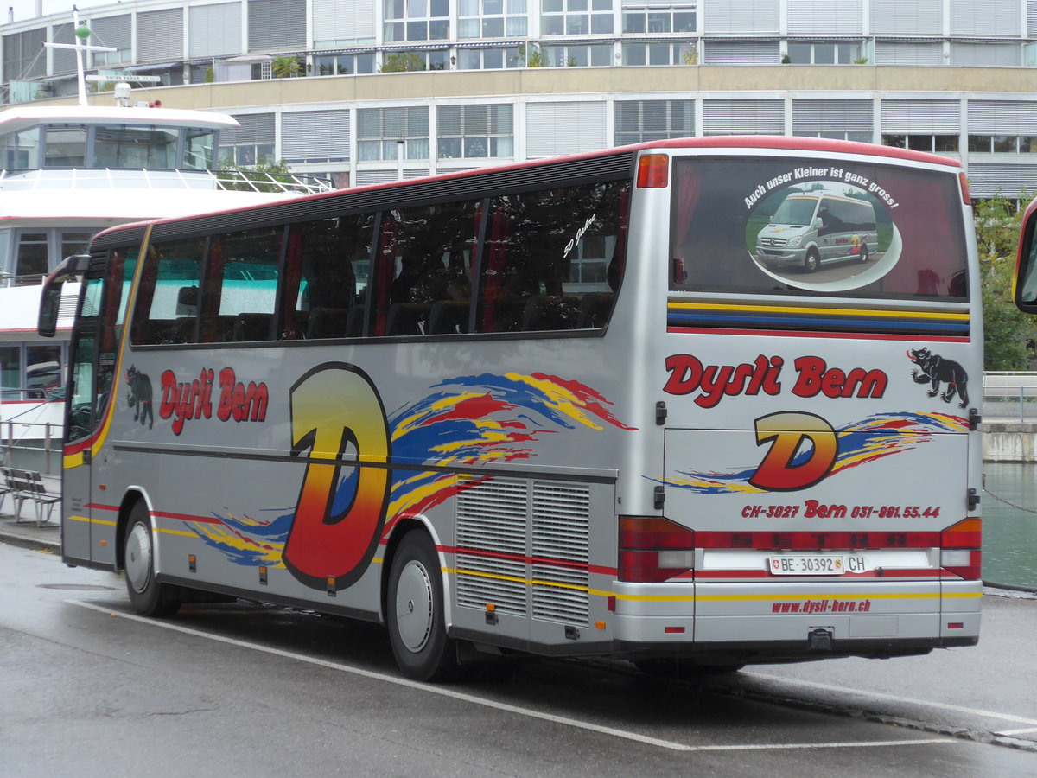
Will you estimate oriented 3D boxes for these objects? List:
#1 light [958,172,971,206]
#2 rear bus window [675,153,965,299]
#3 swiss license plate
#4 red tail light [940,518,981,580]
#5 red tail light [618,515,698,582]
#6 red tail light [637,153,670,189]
[{"bbox_3d":[2.718,-1.205,18.632,0.160,0.195,0.110,1,0,-24],"label":"light"},{"bbox_3d":[1.776,-0.941,18.117,2.020,0.800,0.090,1,0,-24],"label":"rear bus window"},{"bbox_3d":[1.693,1.028,18.001,0.500,0.110,0.015,1,0,-24],"label":"swiss license plate"},{"bbox_3d":[2.680,0.959,18.542,0.425,0.375,0.150,1,0,-24],"label":"red tail light"},{"bbox_3d":[0.790,0.915,17.684,0.425,0.375,0.150,1,0,-24],"label":"red tail light"},{"bbox_3d":[0.780,-1.250,17.753,0.160,0.195,0.110,1,0,-24],"label":"red tail light"}]

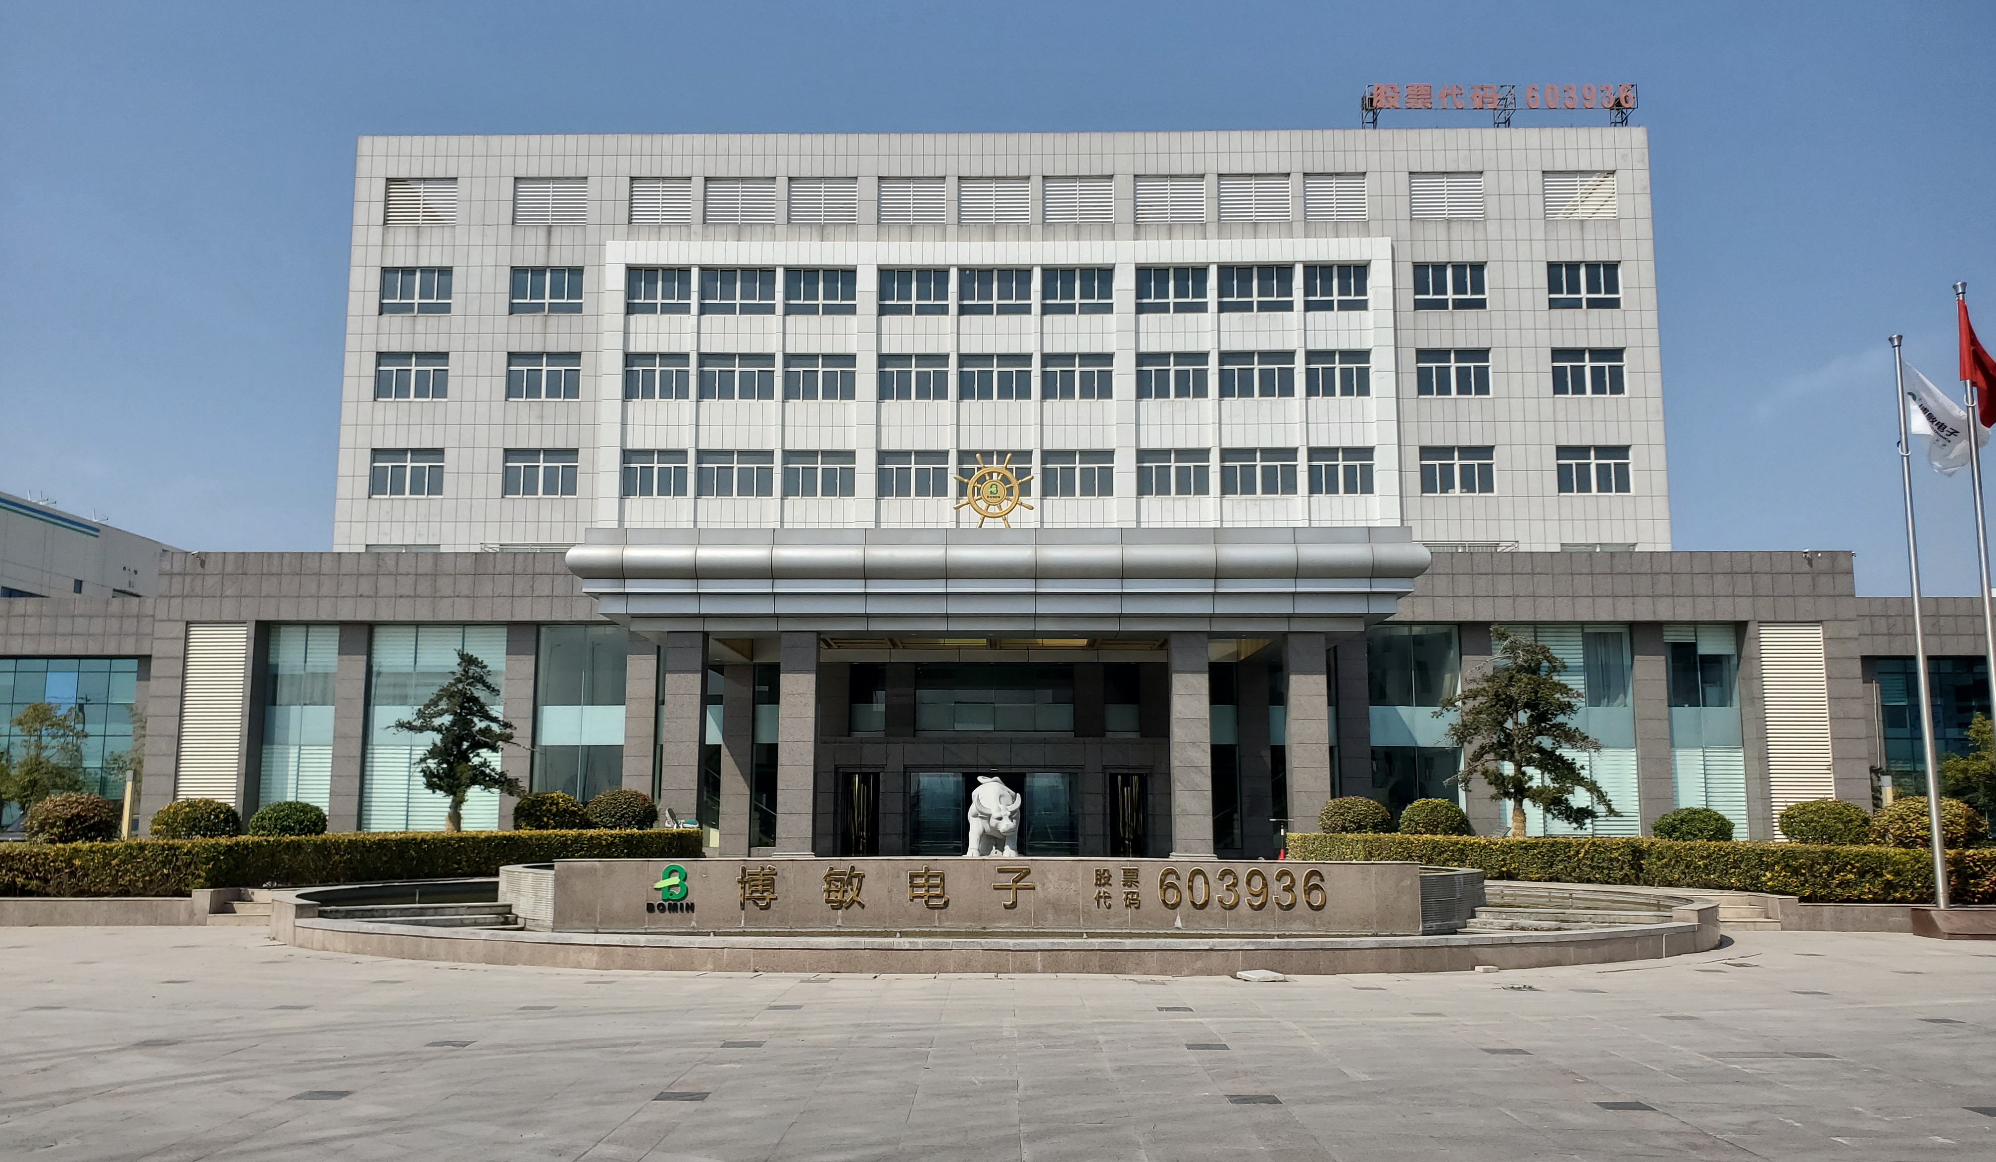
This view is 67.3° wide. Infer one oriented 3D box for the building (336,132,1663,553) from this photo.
[{"bbox_3d":[0.106,-2.494,61.983,46.844,25.606,18.000,0,-8,1],"label":"building"}]

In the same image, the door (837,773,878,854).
[{"bbox_3d":[-3.989,6.815,43.583,1.150,2.450,0.150,0,-8,1],"label":"door"}]

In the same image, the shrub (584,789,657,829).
[{"bbox_3d":[-7.710,4.932,30.792,1.483,1.300,1.500,0,-8,1],"label":"shrub"}]

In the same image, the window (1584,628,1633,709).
[{"bbox_3d":[18.846,2.735,46.339,1.480,2.460,0.120,0,-8,1],"label":"window"}]

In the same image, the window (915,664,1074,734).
[{"bbox_3d":[-0.127,3.866,48.960,5.194,2.392,0.150,0,-8,0],"label":"window"}]

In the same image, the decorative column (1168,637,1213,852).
[{"bbox_3d":[4.909,4.351,38.310,0.970,5.990,0.970,0,-8,1],"label":"decorative column"}]

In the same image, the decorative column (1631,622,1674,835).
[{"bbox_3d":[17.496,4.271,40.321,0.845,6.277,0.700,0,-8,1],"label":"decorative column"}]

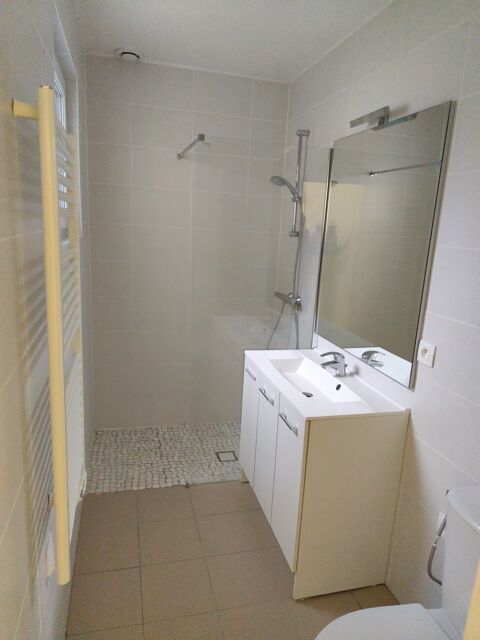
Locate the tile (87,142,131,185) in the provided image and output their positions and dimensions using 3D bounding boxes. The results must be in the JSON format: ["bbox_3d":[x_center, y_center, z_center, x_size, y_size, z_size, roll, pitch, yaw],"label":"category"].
[{"bbox_3d":[-0.845,-1.011,2.773,0.275,0.251,0.010,0,13,-15],"label":"tile"}]

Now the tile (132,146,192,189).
[{"bbox_3d":[-0.519,-1.013,2.861,0.400,0.251,0.010,0,13,-15],"label":"tile"}]

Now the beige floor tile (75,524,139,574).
[{"bbox_3d":[-0.629,1.094,2.034,0.290,0.010,0.290,0,13,-15],"label":"beige floor tile"}]

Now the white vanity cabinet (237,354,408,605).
[{"bbox_3d":[0.341,0.682,2.169,0.459,0.838,0.869,0,13,-15],"label":"white vanity cabinet"}]

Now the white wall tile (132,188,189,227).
[{"bbox_3d":[-0.532,-0.769,2.905,0.400,0.250,0.010,0,13,-15],"label":"white wall tile"}]

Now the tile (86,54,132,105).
[{"bbox_3d":[-0.819,-1.501,2.657,0.273,0.254,0.010,0,13,-15],"label":"tile"}]

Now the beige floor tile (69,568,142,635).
[{"bbox_3d":[-0.556,1.158,1.760,0.290,0.010,0.290,0,13,-15],"label":"beige floor tile"}]

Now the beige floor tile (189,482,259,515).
[{"bbox_3d":[-0.120,1.028,2.457,0.318,0.010,0.281,0,13,-15],"label":"beige floor tile"}]

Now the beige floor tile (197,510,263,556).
[{"bbox_3d":[-0.062,1.091,2.186,0.293,0.010,0.293,0,13,-15],"label":"beige floor tile"}]

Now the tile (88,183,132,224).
[{"bbox_3d":[-0.857,-0.767,2.818,0.273,0.250,0.010,0,13,-15],"label":"tile"}]

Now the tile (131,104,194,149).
[{"bbox_3d":[-0.506,-1.258,2.807,0.400,0.251,0.010,0,13,-15],"label":"tile"}]

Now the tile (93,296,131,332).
[{"bbox_3d":[-0.895,-0.035,2.980,0.273,0.250,0.010,0,13,-15],"label":"tile"}]

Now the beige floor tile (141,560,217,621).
[{"bbox_3d":[-0.269,1.158,1.834,0.293,0.010,0.293,0,13,-15],"label":"beige floor tile"}]

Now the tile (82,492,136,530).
[{"bbox_3d":[-0.702,1.030,2.307,0.290,0.010,0.289,0,13,-15],"label":"tile"}]

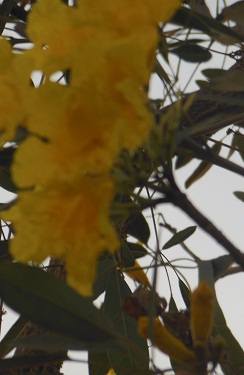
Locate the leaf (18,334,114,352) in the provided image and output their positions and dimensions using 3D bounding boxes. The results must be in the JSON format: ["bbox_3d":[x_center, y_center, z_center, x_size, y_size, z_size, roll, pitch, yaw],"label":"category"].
[{"bbox_3d":[-0.038,0.108,2.500,0.071,0.009,0.022,0,-30,0],"label":"leaf"}]

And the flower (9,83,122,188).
[{"bbox_3d":[-0.037,-0.035,2.400,0.066,0.068,0.055,-4,-7,33],"label":"flower"}]

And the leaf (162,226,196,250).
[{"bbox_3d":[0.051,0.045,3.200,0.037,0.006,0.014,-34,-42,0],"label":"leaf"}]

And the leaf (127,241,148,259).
[{"bbox_3d":[0.008,0.049,2.850,0.026,0.013,0.008,16,16,5],"label":"leaf"}]

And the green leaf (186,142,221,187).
[{"bbox_3d":[0.070,-0.019,3.100,0.012,0.051,0.012,40,-14,-11],"label":"green leaf"}]

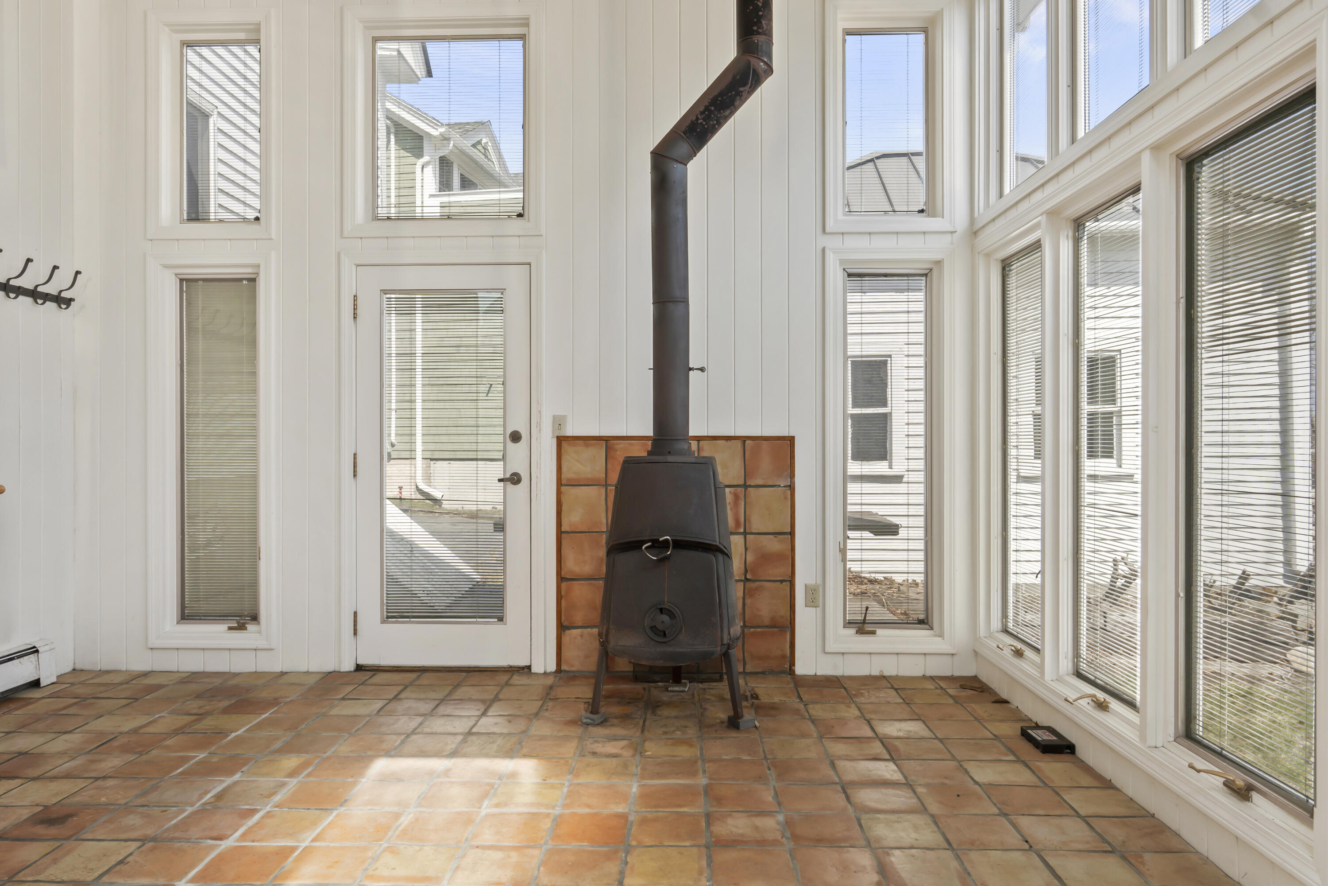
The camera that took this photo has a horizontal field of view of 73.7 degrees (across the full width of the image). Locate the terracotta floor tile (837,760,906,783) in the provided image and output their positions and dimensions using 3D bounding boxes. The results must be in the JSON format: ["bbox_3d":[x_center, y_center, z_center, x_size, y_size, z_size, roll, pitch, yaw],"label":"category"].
[{"bbox_3d":[0.699,1.126,3.015,0.209,0.015,0.201,0,0,1],"label":"terracotta floor tile"}]

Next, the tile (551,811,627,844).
[{"bbox_3d":[-0.222,1.162,2.665,0.214,0.016,0.223,0,0,2],"label":"tile"}]

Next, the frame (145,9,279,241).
[{"bbox_3d":[-2.239,-1.569,4.419,0.655,1.139,0.100,0,0,2],"label":"frame"}]

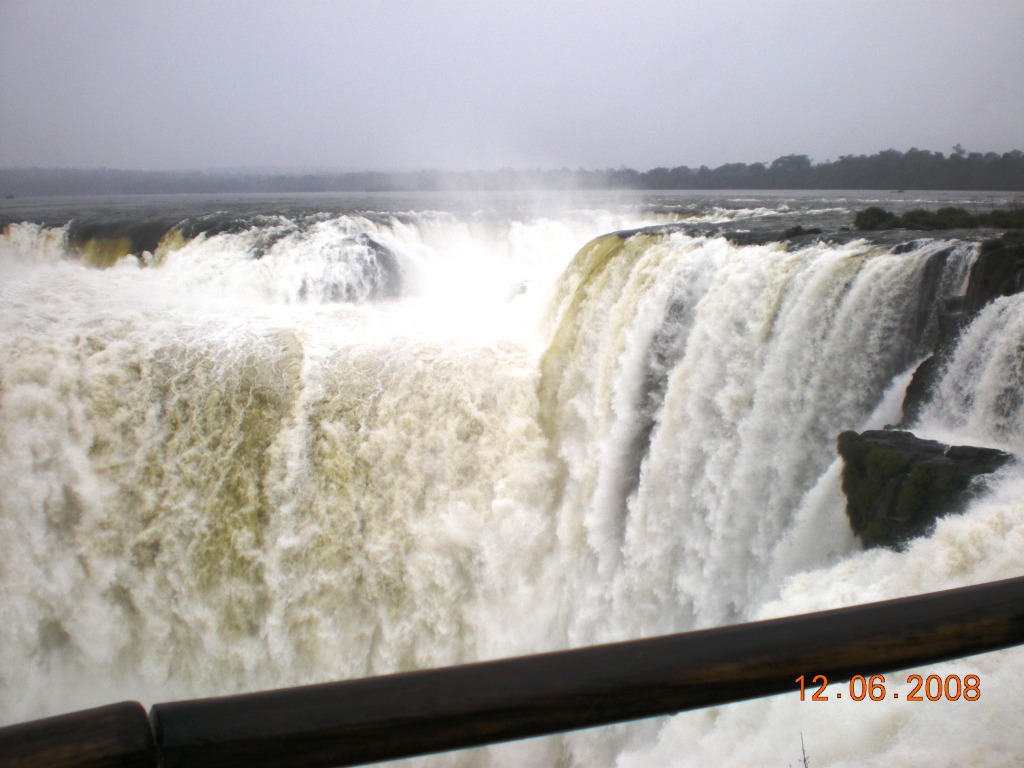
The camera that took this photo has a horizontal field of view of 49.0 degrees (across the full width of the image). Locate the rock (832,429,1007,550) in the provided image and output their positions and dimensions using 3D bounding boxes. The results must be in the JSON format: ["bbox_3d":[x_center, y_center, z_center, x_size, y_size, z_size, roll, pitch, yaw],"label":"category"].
[{"bbox_3d":[20.400,5.200,56.000,7.800,4.800,5.500,5,11,27],"label":"rock"}]

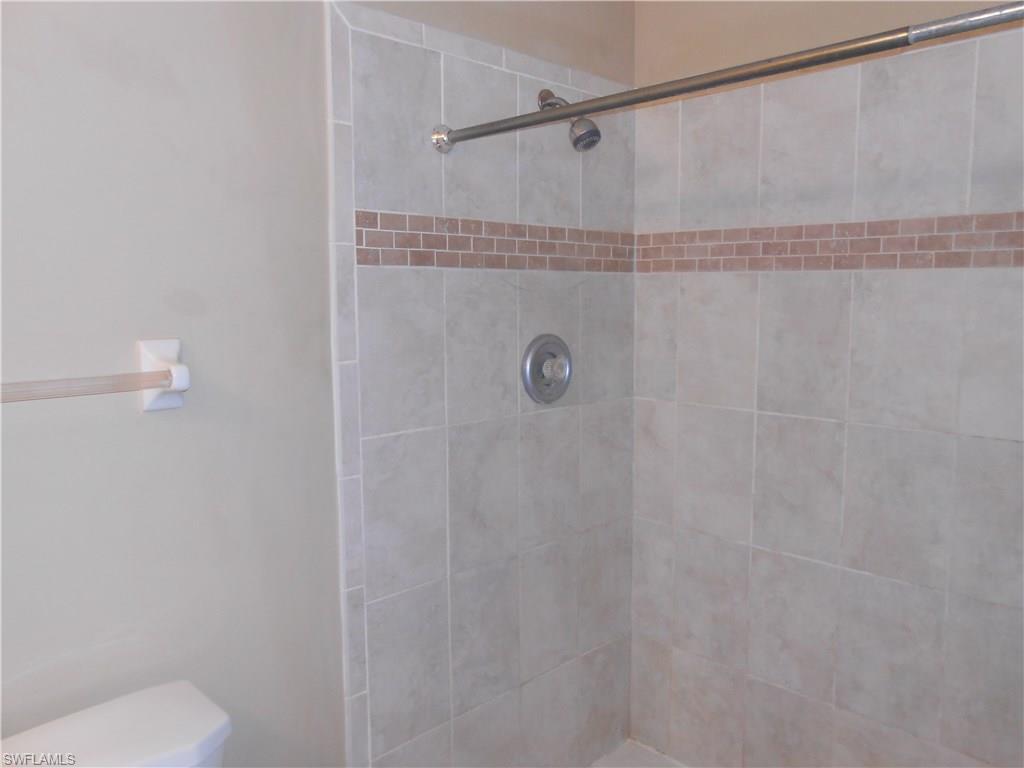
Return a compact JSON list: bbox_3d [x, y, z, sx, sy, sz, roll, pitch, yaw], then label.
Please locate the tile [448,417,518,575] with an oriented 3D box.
[{"bbox_3d":[-0.059,0.230,1.616,0.199,0.304,0.009,-6,9,-44],"label":"tile"}]

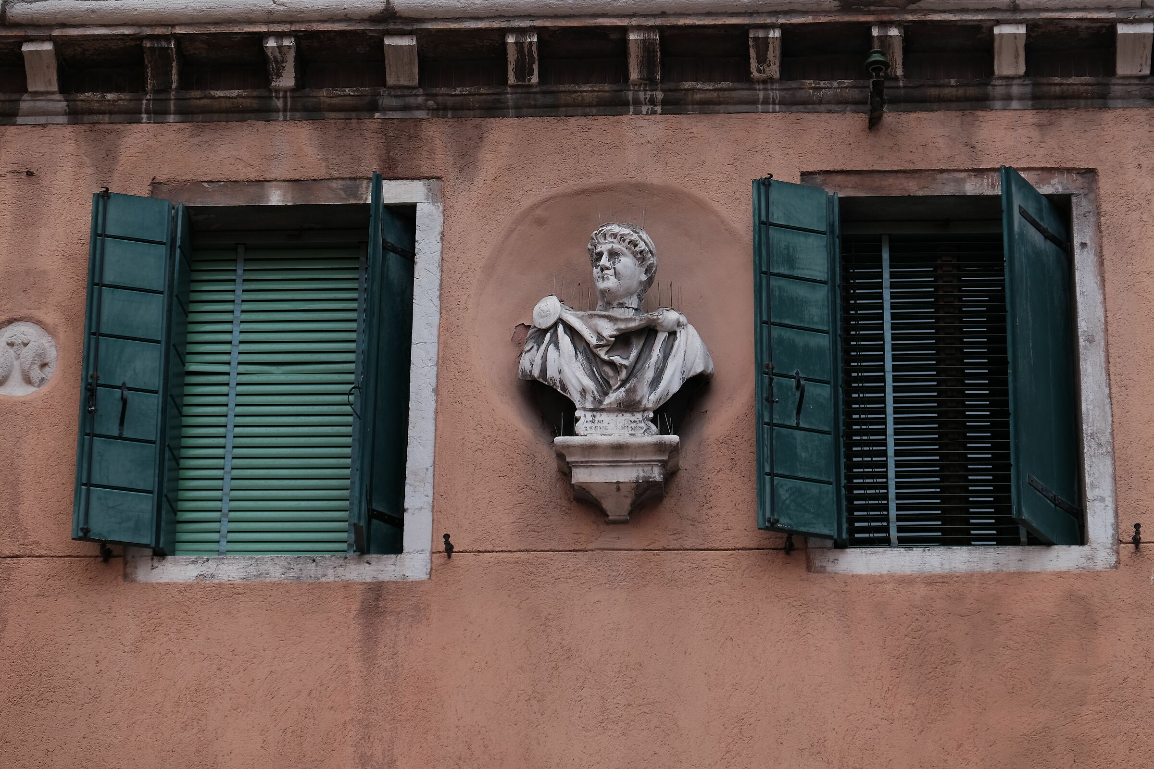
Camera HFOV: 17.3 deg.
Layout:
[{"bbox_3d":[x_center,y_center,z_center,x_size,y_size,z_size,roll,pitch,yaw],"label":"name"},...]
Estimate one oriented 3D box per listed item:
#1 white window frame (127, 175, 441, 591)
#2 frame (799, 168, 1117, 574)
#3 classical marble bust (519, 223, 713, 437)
[{"bbox_3d":[-0.960,-0.001,12.620,0.999,1.473,0.150,-1,-25,3],"label":"white window frame"},{"bbox_3d":[1.250,-0.034,12.523,0.999,1.469,0.150,-1,-25,3],"label":"frame"},{"bbox_3d":[0.130,-0.159,12.507,0.638,0.851,0.310,-1,-25,3],"label":"classical marble bust"}]

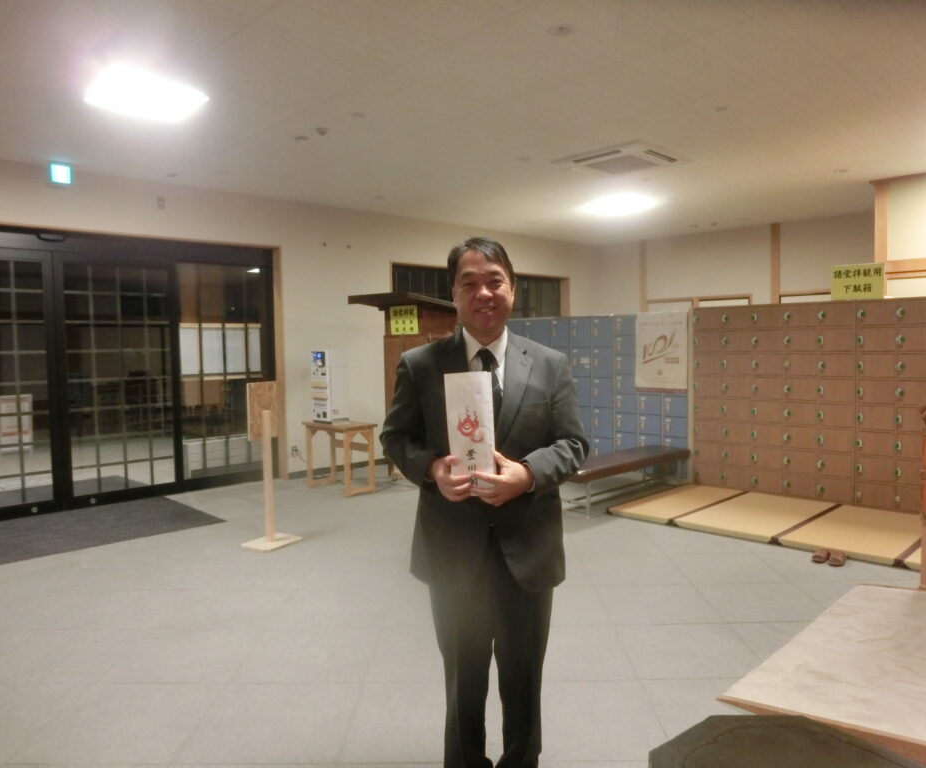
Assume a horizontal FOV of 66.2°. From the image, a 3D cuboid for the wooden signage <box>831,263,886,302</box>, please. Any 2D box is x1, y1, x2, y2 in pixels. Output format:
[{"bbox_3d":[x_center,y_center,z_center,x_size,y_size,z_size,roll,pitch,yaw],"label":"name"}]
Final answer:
[{"bbox_3d":[3.265,-0.849,5.879,0.015,0.290,0.405,-4,5,-44],"label":"wooden signage"}]

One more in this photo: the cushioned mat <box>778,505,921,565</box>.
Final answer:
[{"bbox_3d":[3.000,1.103,5.281,1.400,0.056,0.800,-4,5,-44],"label":"cushioned mat"}]

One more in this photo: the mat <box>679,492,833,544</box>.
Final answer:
[{"bbox_3d":[2.432,1.079,5.844,1.390,0.056,0.810,-4,5,-44],"label":"mat"}]

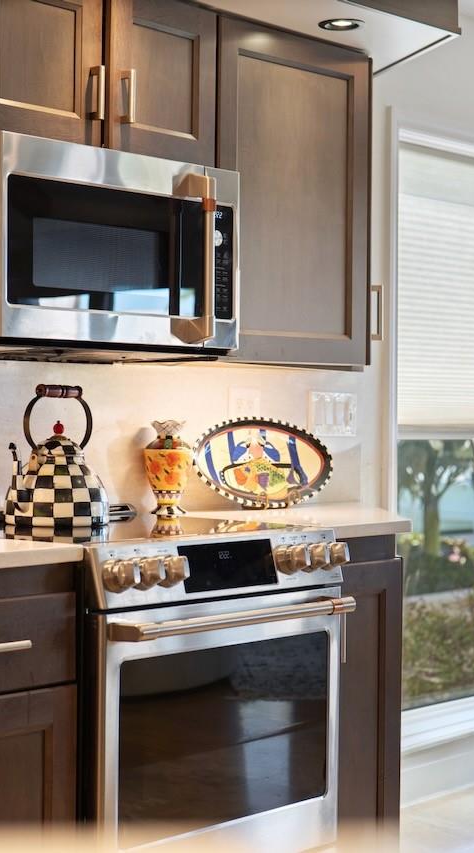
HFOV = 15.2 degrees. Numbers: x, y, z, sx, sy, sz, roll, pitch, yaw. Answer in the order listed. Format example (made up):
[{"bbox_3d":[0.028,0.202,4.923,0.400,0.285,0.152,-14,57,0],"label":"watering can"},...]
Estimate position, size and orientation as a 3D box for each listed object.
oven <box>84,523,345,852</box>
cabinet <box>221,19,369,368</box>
[{"bbox_3d":[-0.255,0.682,3.940,0.725,0.923,0.758,1,1,40],"label":"oven"},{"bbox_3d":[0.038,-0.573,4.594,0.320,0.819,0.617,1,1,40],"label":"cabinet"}]

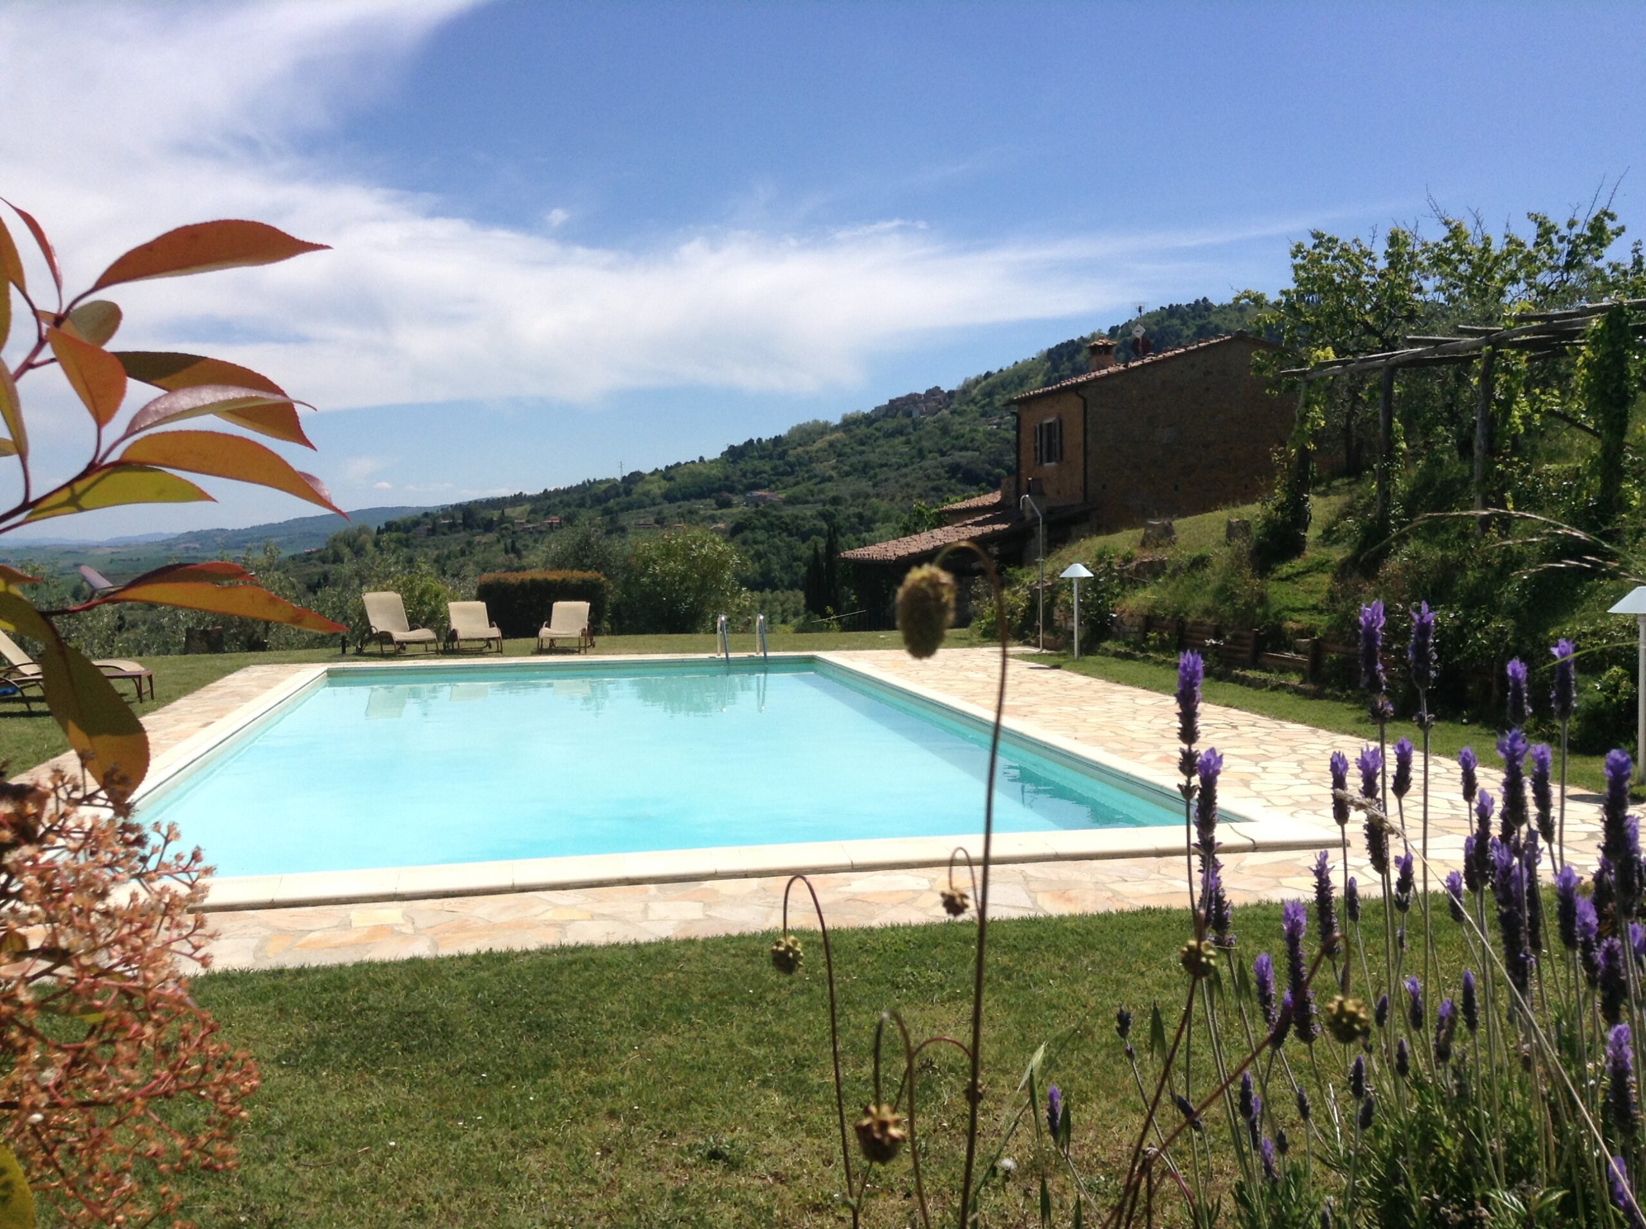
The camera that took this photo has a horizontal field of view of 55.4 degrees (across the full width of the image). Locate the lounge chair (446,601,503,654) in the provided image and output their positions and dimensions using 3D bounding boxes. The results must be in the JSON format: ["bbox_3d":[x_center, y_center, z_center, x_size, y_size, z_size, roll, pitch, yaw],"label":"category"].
[{"bbox_3d":[-5.047,0.165,22.534,0.650,0.680,1.620,-2,3,-20],"label":"lounge chair"}]

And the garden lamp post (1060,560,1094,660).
[{"bbox_3d":[3.128,-0.040,19.290,0.425,1.181,0.425,-1,3,0],"label":"garden lamp post"}]

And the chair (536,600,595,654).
[{"bbox_3d":[-3.643,0.154,22.346,0.650,0.680,1.620,-1,3,-3],"label":"chair"}]

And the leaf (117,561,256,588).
[{"bbox_3d":[-0.243,-0.014,0.600,0.058,0.014,0.024,0,3,12],"label":"leaf"}]

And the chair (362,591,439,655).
[{"bbox_3d":[-6.047,0.121,22.304,0.650,0.820,1.600,-3,3,-34],"label":"chair"}]

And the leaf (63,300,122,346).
[{"bbox_3d":[-0.280,-0.111,0.600,0.036,0.020,0.025,-3,4,-41],"label":"leaf"}]

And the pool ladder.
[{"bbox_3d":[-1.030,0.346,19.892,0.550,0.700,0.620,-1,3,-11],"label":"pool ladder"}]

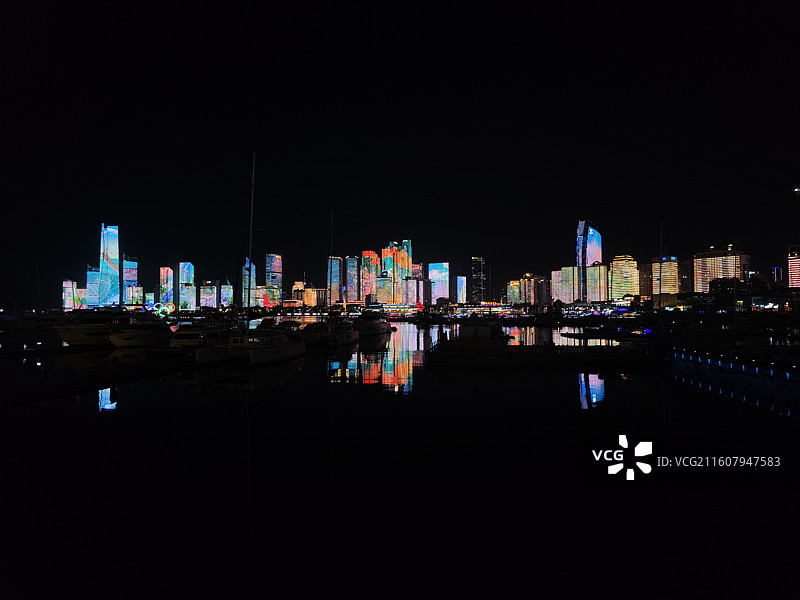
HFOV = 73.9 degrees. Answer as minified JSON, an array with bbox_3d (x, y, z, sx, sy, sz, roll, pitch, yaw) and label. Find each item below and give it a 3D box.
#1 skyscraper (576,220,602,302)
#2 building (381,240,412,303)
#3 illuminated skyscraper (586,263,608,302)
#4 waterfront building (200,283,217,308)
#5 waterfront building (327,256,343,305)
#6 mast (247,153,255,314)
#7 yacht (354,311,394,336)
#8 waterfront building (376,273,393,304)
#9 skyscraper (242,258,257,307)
[{"bbox_3d":[510.649,-88.219,1426.188,50.000,246.094,50.000,0,-2,-8],"label":"skyscraper"},{"bbox_3d":[-7.152,-69.507,1676.422,85.000,230.923,50.000,-1,-2,8],"label":"building"},{"bbox_3d":[438.822,-25.597,1178.350,38.000,106.488,32.000,-2,-2,38],"label":"illuminated skyscraper"},{"bbox_3d":[-650.200,-6.800,1800.000,48.000,98.200,36.000,0,-2,-16],"label":"waterfront building"},{"bbox_3d":[-203.300,-48.900,1650.000,42.000,172.300,38.000,0,-2,-5],"label":"waterfront building"},{"bbox_3d":[-13.501,-5.373,48.000,0.300,15.800,0.300,2,-2,12],"label":"mast"},{"bbox_3d":[-6.299,5.483,124.000,4.900,5.900,16.000,-1,-2,14],"label":"yacht"},{"bbox_3d":[-43.700,-22.600,1500.000,42.000,110.100,35.000,0,-2,-2],"label":"waterfront building"},{"bbox_3d":[-523.800,-51.300,1850.000,40.000,189.700,38.000,0,-2,-13],"label":"skyscraper"}]

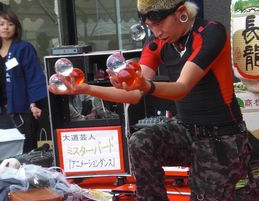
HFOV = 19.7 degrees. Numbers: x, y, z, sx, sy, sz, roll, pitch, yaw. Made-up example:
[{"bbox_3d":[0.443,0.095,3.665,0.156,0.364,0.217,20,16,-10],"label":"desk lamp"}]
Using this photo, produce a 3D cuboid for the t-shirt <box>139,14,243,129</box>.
[{"bbox_3d":[0.261,-0.117,3.120,0.420,0.460,0.280,3,24,46],"label":"t-shirt"}]

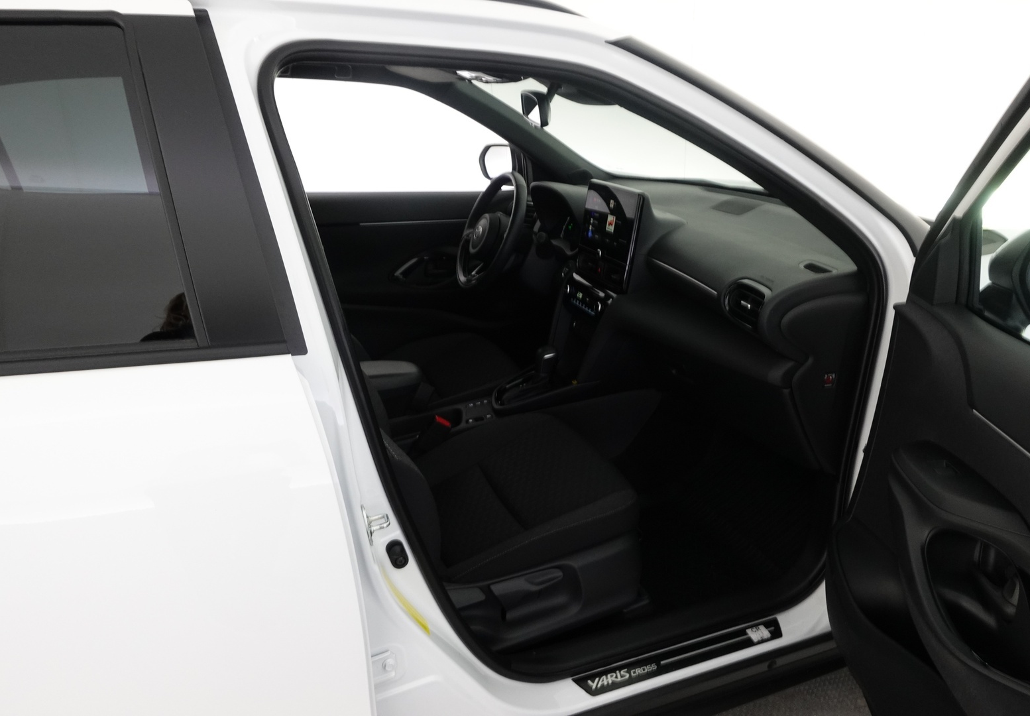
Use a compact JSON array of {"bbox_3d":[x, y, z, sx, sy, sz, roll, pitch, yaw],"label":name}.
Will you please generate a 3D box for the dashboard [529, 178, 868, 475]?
[{"bbox_3d":[0.473,-0.197,1.968,0.630,0.490,1.400,-7,23,-22],"label":"dashboard"}]

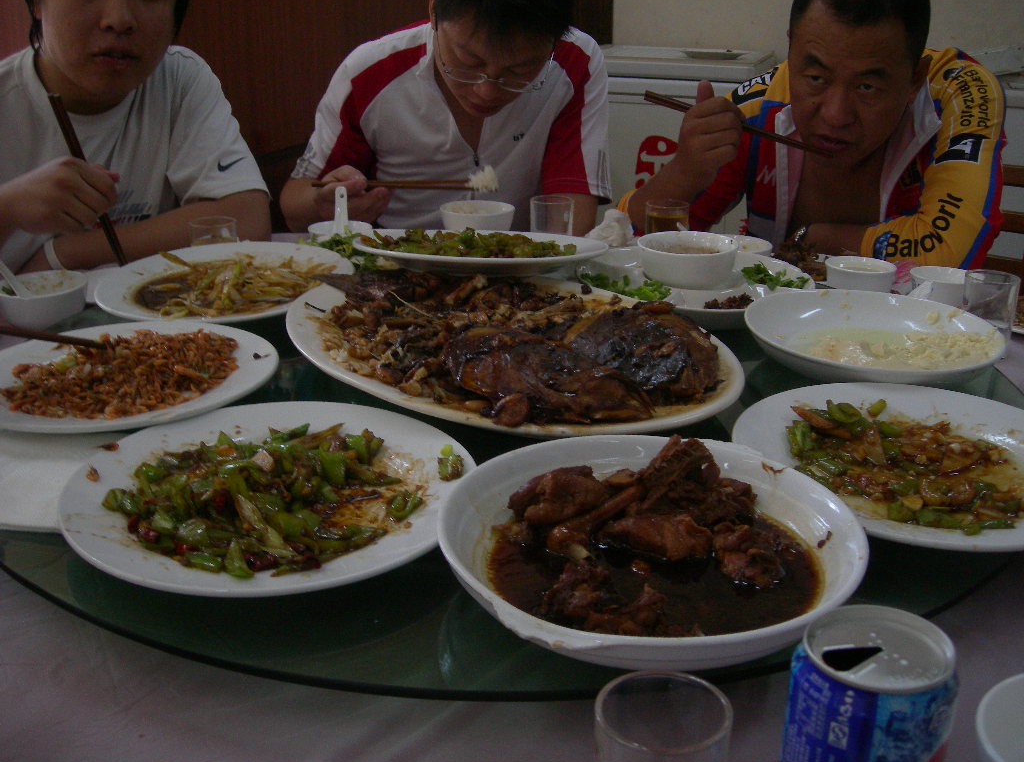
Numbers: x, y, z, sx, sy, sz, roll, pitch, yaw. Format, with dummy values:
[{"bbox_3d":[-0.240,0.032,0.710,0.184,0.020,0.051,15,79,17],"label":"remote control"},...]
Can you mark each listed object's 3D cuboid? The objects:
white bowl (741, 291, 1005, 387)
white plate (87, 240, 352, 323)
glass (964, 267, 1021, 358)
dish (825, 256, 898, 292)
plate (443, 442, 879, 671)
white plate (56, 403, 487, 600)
[{"bbox_3d":[0.313,-0.028,0.989,0.216,0.043,0.216,1,22,0],"label":"white bowl"},{"bbox_3d":[-0.288,-0.090,1.151,0.260,0.032,0.260,0,22,0],"label":"white plate"},{"bbox_3d":[0.494,-0.069,1.172,0.054,0.082,0.054,1,22,0],"label":"glass"},{"bbox_3d":[0.407,-0.115,1.321,0.078,0.045,0.078,1,22,0],"label":"dish"},{"bbox_3d":[0.077,0.104,0.645,0.238,0.054,0.238,0,22,0],"label":"plate"},{"bbox_3d":[-0.149,0.081,0.717,0.255,0.034,0.255,1,22,0],"label":"white plate"}]

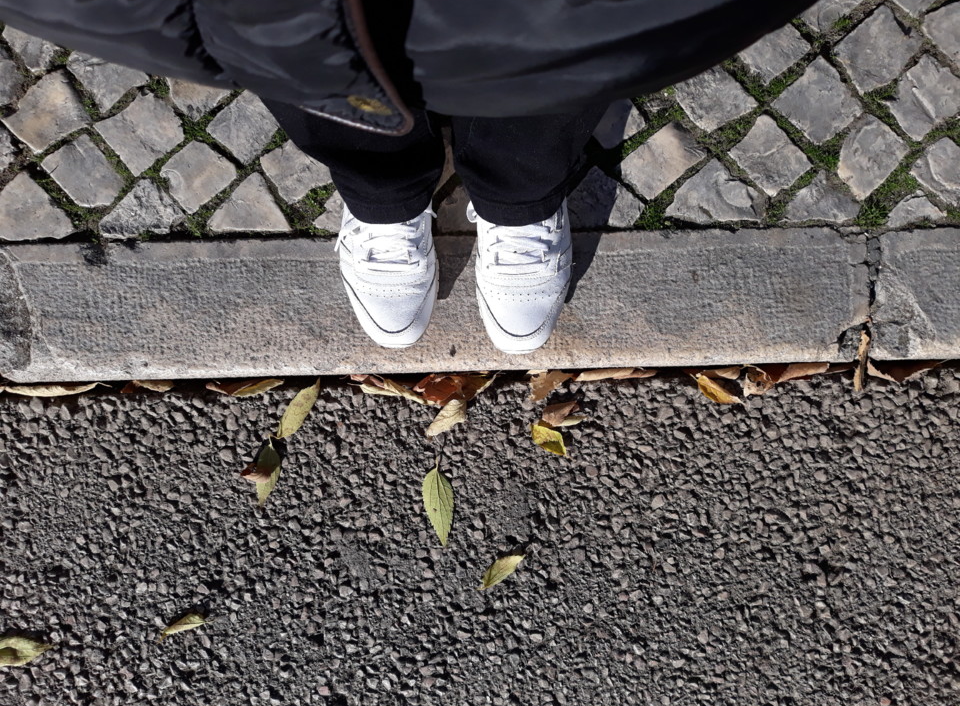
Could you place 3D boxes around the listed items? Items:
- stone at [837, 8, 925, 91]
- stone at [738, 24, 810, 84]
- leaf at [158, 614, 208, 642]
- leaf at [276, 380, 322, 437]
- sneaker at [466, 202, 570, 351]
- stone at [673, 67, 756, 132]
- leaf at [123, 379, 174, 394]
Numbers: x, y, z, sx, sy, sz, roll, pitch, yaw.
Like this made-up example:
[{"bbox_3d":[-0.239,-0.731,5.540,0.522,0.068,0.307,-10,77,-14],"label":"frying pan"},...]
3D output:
[{"bbox_3d":[0.451,-0.347,0.880,0.092,0.050,0.064,-38,88,-3],"label":"stone"},{"bbox_3d":[0.353,-0.366,0.936,0.074,0.065,0.056,-40,89,-3],"label":"stone"},{"bbox_3d":[-0.368,0.335,0.923,0.058,0.016,0.019,-24,83,-5],"label":"leaf"},{"bbox_3d":[-0.244,0.075,1.011,0.027,0.014,0.094,34,85,1],"label":"leaf"},{"bbox_3d":[0.051,-0.145,0.832,0.107,0.105,0.285,1,87,-1],"label":"sneaker"},{"bbox_3d":[0.303,-0.331,1.011,0.080,0.062,0.090,-41,88,-5],"label":"stone"},{"bbox_3d":[-0.395,0.038,0.892,0.065,0.018,0.019,-1,86,-1],"label":"leaf"}]

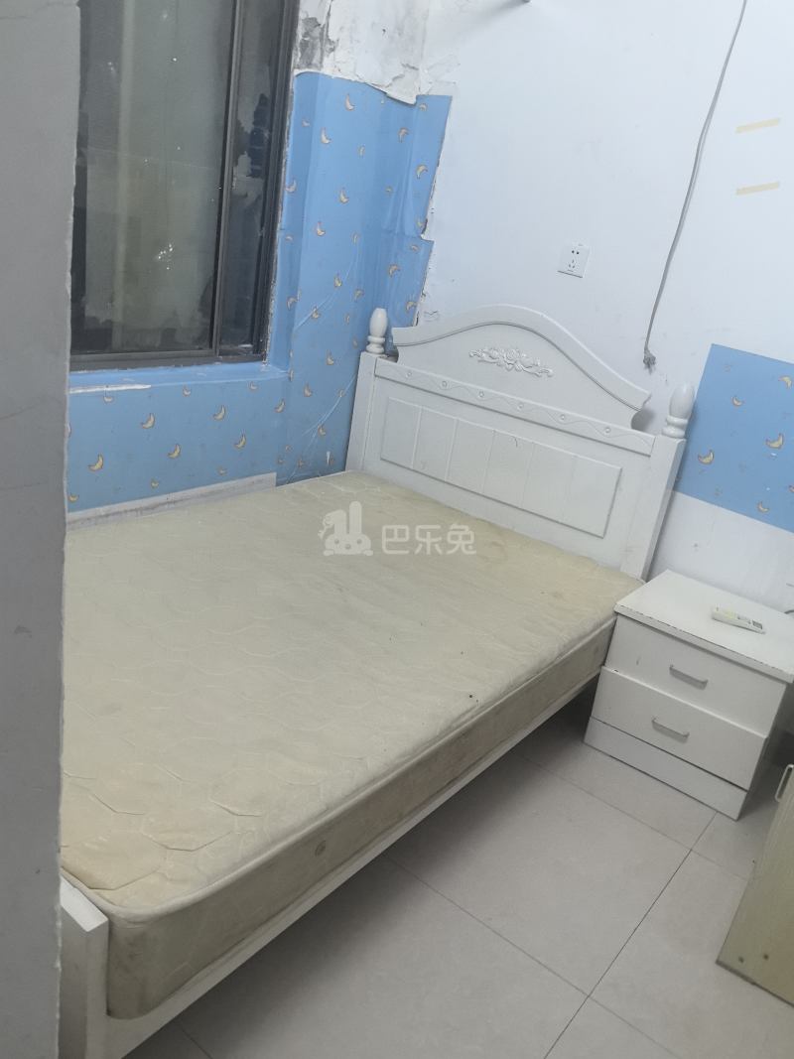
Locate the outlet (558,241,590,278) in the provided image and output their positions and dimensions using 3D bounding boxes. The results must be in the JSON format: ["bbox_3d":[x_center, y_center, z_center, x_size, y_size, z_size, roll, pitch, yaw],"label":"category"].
[{"bbox_3d":[0.557,-0.846,2.596,0.089,0.087,0.012,23,25,33],"label":"outlet"}]

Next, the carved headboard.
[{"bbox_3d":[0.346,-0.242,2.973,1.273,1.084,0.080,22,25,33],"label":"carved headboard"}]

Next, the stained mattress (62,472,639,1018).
[{"bbox_3d":[-0.304,0.244,2.264,1.327,0.180,1.984,22,25,33],"label":"stained mattress"}]

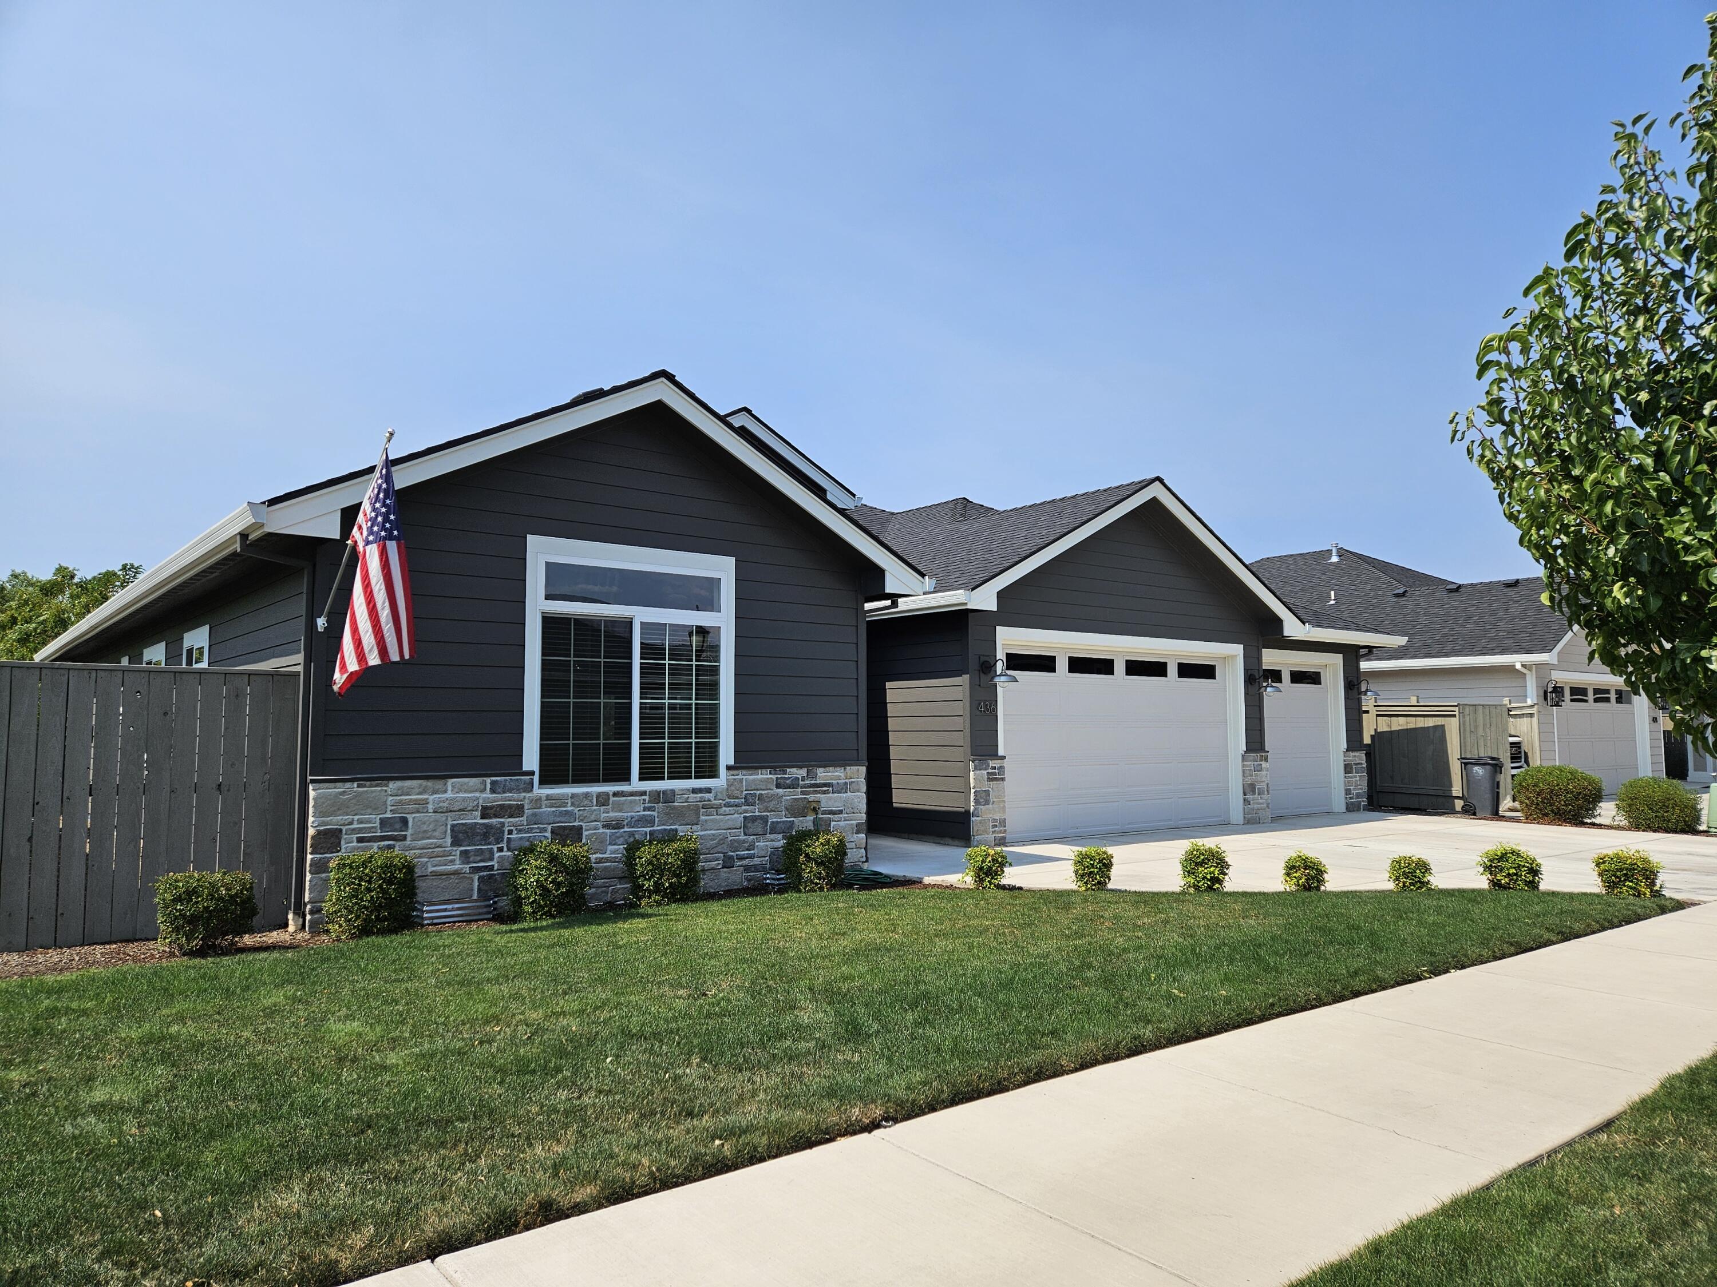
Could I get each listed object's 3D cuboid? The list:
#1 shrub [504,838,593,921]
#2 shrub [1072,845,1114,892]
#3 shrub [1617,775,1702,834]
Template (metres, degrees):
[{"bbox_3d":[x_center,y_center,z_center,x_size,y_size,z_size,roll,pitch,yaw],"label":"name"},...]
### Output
[{"bbox_3d":[-2.346,1.799,8.678,0.561,0.579,0.561,3,-5,-39],"label":"shrub"},{"bbox_3d":[2.090,2.023,10.186,0.335,0.405,0.335,0,-4,0],"label":"shrub"},{"bbox_3d":[11.904,2.392,16.985,0.986,0.837,0.986,3,-5,-39],"label":"shrub"}]

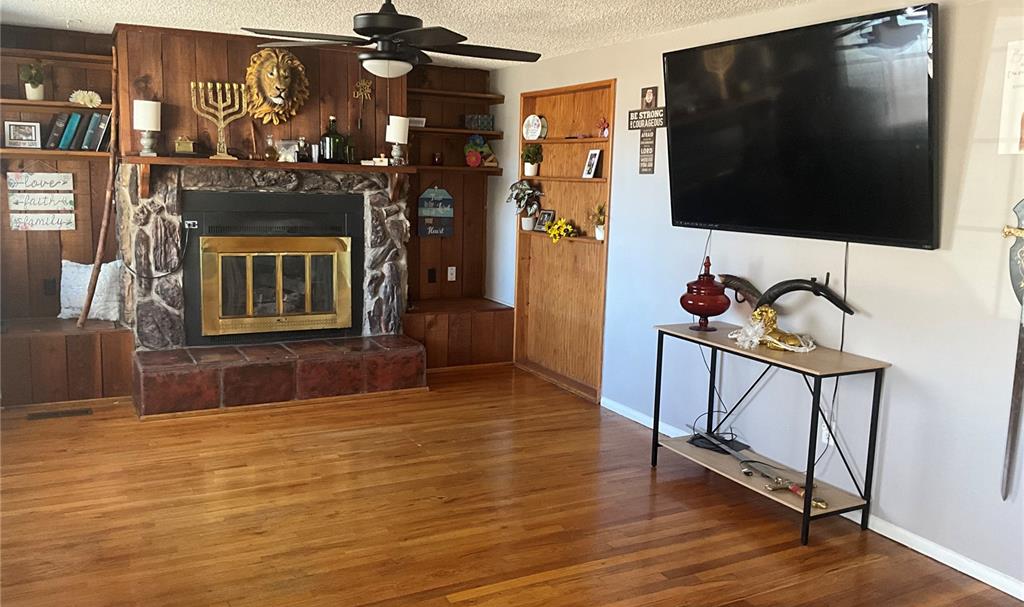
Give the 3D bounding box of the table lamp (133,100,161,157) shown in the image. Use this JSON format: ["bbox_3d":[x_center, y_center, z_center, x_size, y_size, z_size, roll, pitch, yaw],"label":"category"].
[{"bbox_3d":[-2.310,-1.109,5.437,0.164,0.342,0.164,-3,10,-27],"label":"table lamp"}]

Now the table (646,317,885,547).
[{"bbox_3d":[1.149,0.554,4.037,0.414,0.730,1.082,-3,10,-28],"label":"table"}]

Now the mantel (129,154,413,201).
[{"bbox_3d":[-1.533,-0.798,5.628,1.869,0.241,0.237,-3,10,-28],"label":"mantel"}]

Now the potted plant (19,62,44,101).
[{"bbox_3d":[-3.146,-1.455,5.617,0.146,0.246,0.139,-3,10,-27],"label":"potted plant"}]

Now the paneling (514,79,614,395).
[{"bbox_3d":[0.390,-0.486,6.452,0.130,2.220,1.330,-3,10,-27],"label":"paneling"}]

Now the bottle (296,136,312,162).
[{"bbox_3d":[-1.378,-1.009,5.685,0.101,0.170,0.080,-3,10,-28],"label":"bottle"}]

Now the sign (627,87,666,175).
[{"bbox_3d":[0.785,-1.005,4.998,0.021,0.493,0.391,-3,10,-28],"label":"sign"}]

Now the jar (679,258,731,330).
[{"bbox_3d":[0.987,-0.059,4.391,0.261,0.366,0.261,2,9,0],"label":"jar"}]

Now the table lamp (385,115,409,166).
[{"bbox_3d":[-0.790,-1.123,5.963,0.169,0.355,0.169,2,9,0],"label":"table lamp"}]

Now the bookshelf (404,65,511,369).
[{"bbox_3d":[-0.499,-0.680,6.659,0.918,2.279,0.592,-3,10,-28],"label":"bookshelf"}]

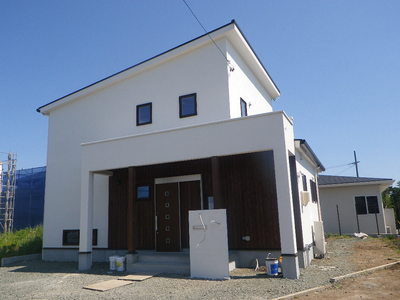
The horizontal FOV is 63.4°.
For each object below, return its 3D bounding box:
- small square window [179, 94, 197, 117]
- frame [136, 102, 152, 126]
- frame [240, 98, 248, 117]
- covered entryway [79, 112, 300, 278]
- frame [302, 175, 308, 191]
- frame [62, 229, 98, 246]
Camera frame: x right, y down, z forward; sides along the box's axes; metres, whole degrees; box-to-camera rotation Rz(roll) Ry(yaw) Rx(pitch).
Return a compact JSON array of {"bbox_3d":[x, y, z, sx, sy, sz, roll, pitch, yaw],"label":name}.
[{"bbox_3d":[-0.383,-1.456,10.698,0.635,0.766,0.100,-7,-12,24],"label":"small square window"},{"bbox_3d":[-1.953,-1.242,11.394,0.657,0.771,0.100,-7,-12,24],"label":"frame"},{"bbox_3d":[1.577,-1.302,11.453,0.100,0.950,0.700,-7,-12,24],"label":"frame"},{"bbox_3d":[-0.537,1.445,9.509,6.500,3.890,1.440,-7,-12,24],"label":"covered entryway"},{"bbox_3d":[3.347,1.055,10.338,0.100,0.540,0.820,-7,-12,24],"label":"frame"},{"bbox_3d":[-4.367,3.196,11.765,1.645,0.572,0.100,-7,-12,24],"label":"frame"}]

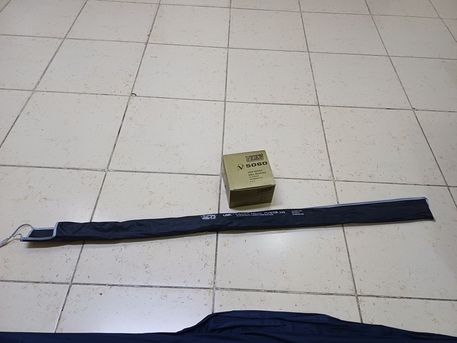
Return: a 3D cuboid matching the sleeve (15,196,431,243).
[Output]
[{"bbox_3d":[0.030,0.153,1.038,1.268,0.030,0.083,-3,53,-5],"label":"sleeve"}]

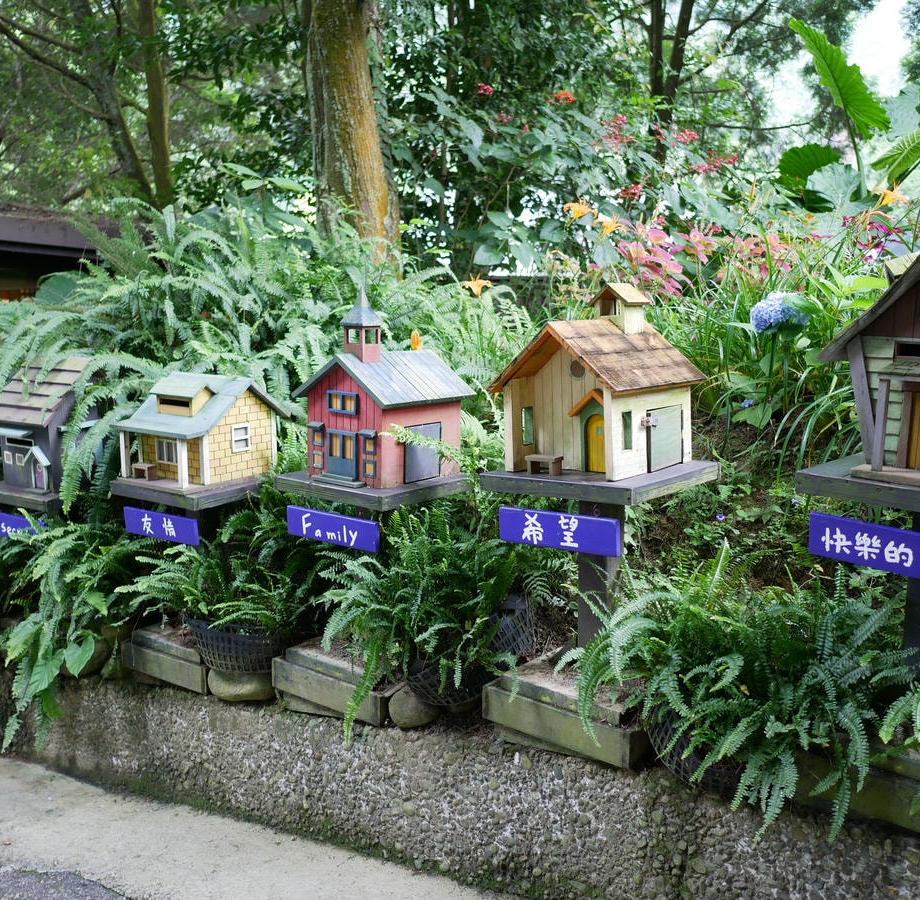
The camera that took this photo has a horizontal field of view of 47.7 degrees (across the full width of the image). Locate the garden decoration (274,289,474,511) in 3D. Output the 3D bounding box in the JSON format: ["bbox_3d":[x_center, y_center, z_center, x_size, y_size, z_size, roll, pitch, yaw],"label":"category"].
[{"bbox_3d":[-0.247,-0.209,3.378,0.400,0.615,0.480,7,11,37],"label":"garden decoration"}]

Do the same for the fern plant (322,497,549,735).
[{"bbox_3d":[-0.070,0.461,2.950,0.600,0.560,0.520,6,11,35],"label":"fern plant"}]

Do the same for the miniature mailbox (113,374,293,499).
[{"bbox_3d":[-0.949,-0.057,3.872,0.475,0.436,0.500,6,11,35],"label":"miniature mailbox"}]

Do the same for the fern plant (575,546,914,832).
[{"bbox_3d":[0.656,0.543,2.450,0.700,0.550,0.550,6,11,35],"label":"fern plant"}]

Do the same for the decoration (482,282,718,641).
[{"bbox_3d":[0.392,0.050,2.932,0.475,1.025,0.500,7,11,36],"label":"decoration"}]

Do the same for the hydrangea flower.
[{"bbox_3d":[0.968,-0.413,3.150,0.165,0.135,0.165,0,9,0],"label":"hydrangea flower"}]

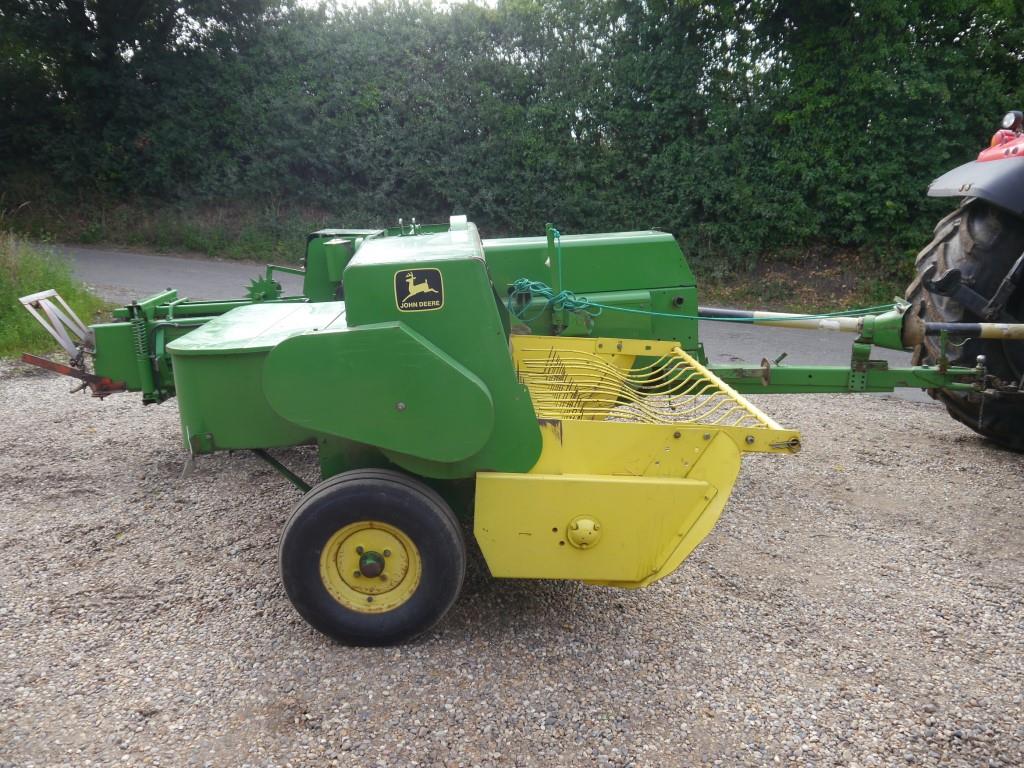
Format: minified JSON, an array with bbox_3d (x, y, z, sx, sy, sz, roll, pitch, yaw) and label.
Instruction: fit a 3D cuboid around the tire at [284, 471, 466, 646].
[{"bbox_3d":[-0.527,0.664,3.152,0.700,0.695,0.220,-2,14,-1],"label":"tire"}]

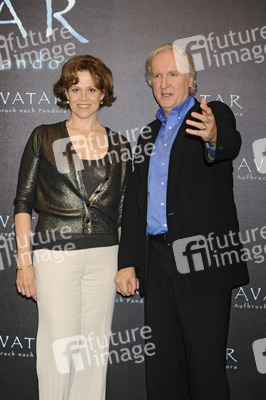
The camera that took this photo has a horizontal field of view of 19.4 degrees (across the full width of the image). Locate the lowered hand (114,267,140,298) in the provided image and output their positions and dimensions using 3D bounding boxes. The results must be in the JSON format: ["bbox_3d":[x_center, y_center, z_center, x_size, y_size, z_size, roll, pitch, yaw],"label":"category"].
[{"bbox_3d":[-0.026,0.319,3.060,0.093,0.125,0.090,1,4,9],"label":"lowered hand"}]

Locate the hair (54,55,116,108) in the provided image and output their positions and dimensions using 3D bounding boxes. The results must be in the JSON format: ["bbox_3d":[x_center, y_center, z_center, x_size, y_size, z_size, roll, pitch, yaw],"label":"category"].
[{"bbox_3d":[-0.196,-0.488,3.200,0.240,0.215,0.225,1,3,-2],"label":"hair"}]

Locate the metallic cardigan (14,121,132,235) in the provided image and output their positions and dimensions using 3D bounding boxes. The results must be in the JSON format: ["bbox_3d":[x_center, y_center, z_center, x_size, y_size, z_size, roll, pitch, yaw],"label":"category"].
[{"bbox_3d":[-0.243,-0.093,3.200,0.480,0.460,0.270,1,3,-8],"label":"metallic cardigan"}]

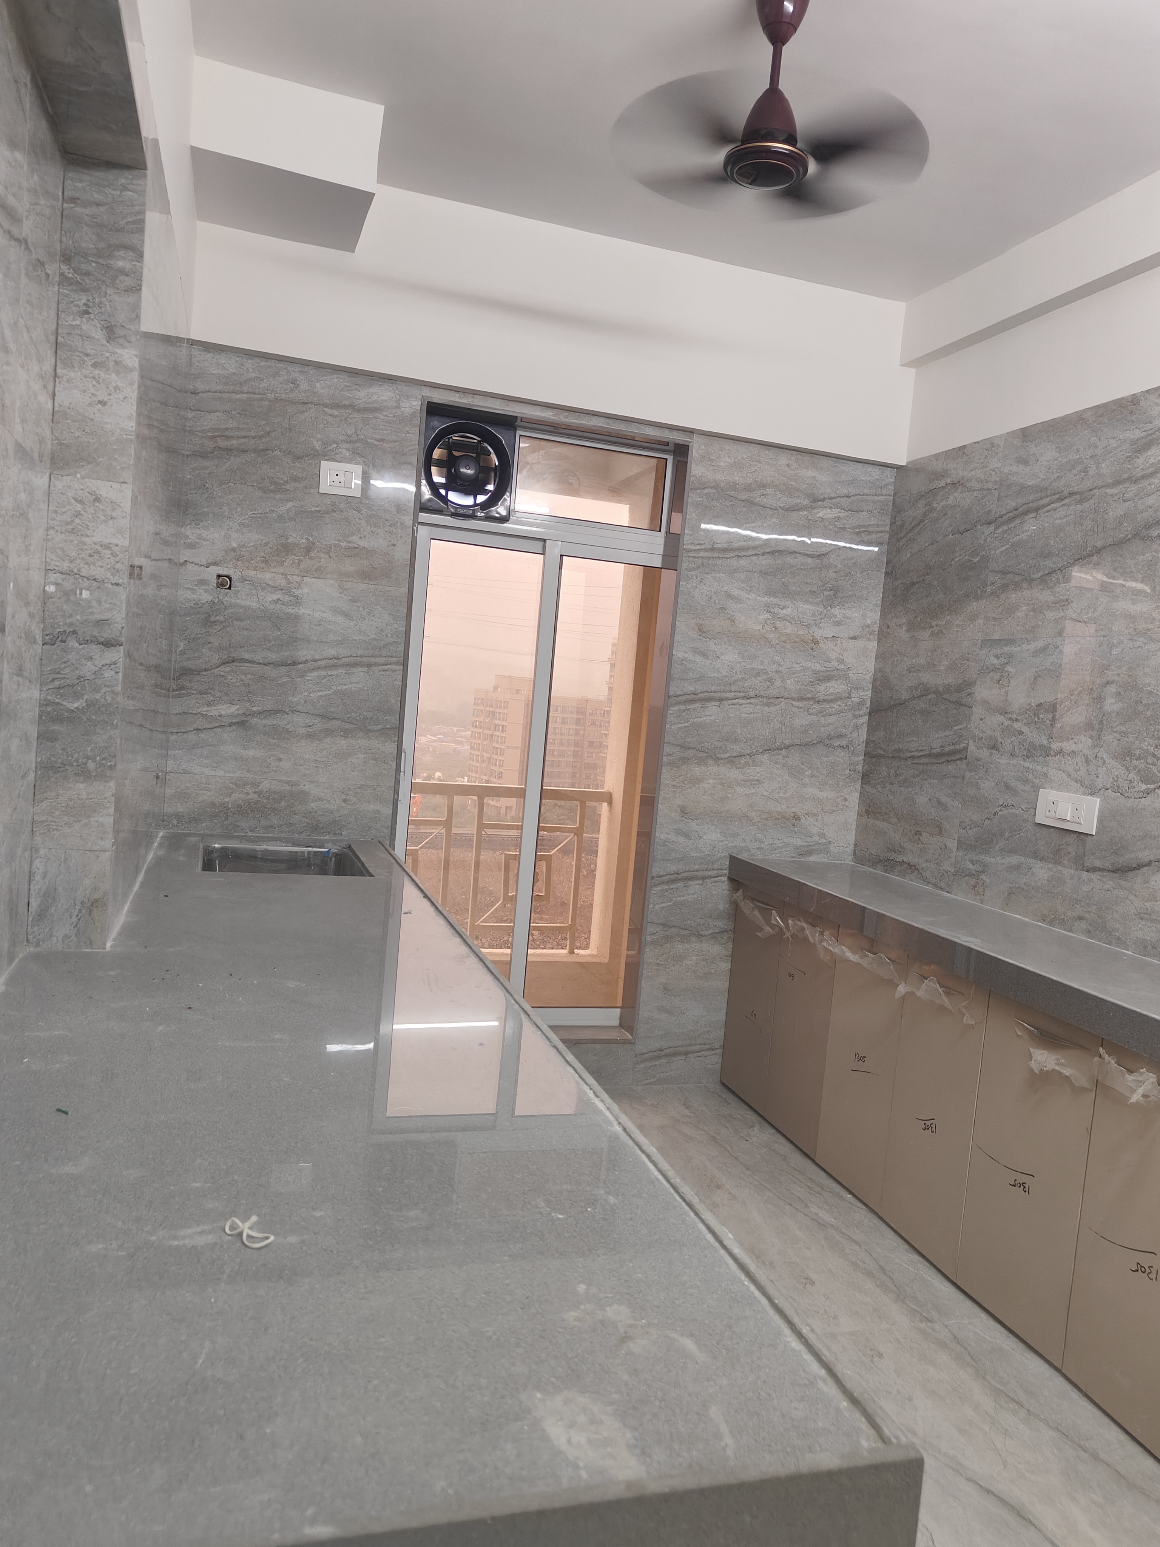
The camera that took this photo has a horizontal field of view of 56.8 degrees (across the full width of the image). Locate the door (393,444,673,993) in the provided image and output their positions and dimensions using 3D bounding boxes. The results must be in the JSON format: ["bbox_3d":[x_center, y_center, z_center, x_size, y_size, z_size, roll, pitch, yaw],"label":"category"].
[{"bbox_3d":[-0.197,-0.126,3.594,0.866,1.977,0.090,3,5,-18],"label":"door"}]

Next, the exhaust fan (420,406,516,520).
[{"bbox_3d":[-0.364,-0.967,3.418,0.287,0.305,0.140,3,5,-18],"label":"exhaust fan"}]

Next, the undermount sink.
[{"bbox_3d":[-0.797,0.330,2.864,0.435,0.210,0.470,3,5,-18],"label":"undermount sink"}]

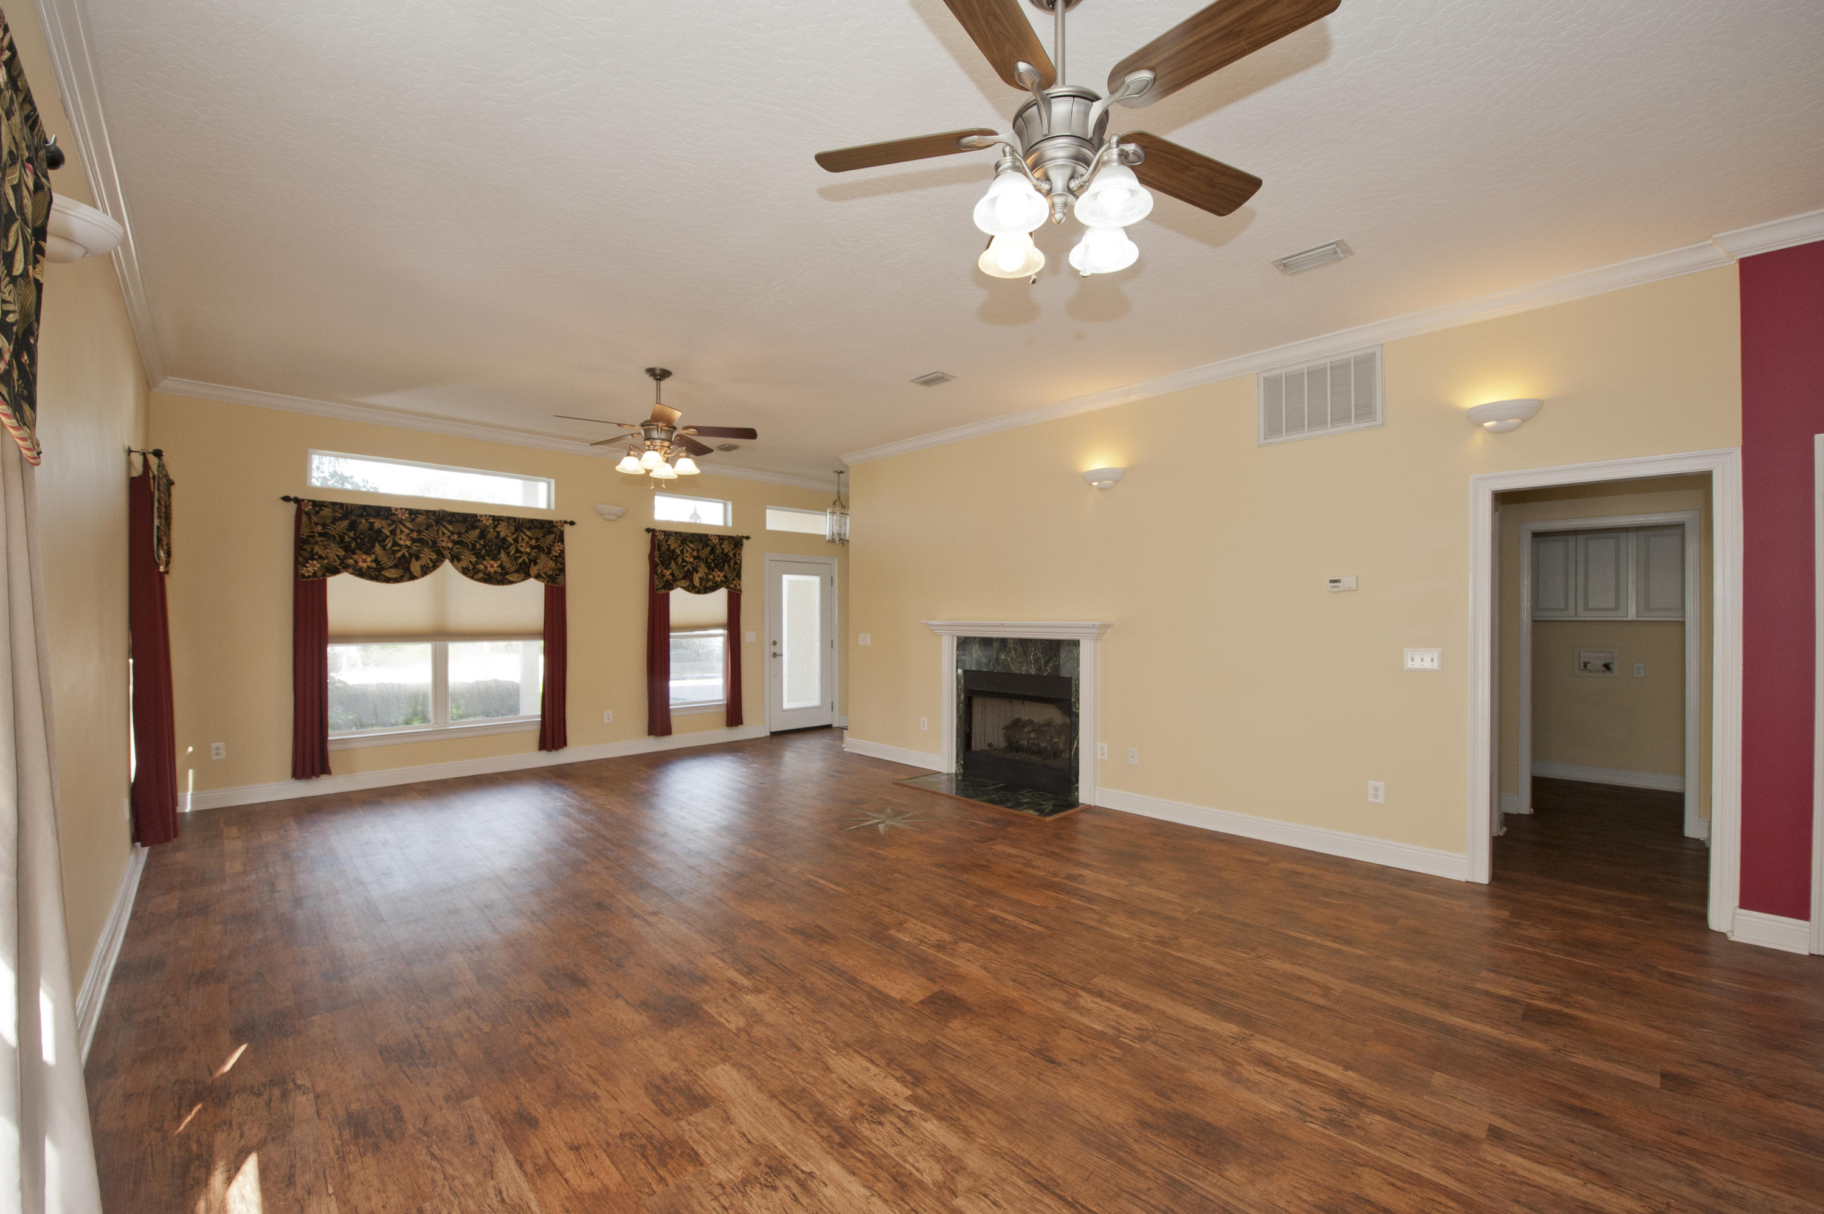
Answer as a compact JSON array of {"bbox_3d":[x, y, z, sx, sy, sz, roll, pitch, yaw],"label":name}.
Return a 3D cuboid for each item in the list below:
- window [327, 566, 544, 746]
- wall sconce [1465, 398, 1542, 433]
[{"bbox_3d":[-4.092,0.309,6.160,1.710,1.667,0.110,1,-1,-44],"label":"window"},{"bbox_3d":[2.958,-0.952,3.551,0.140,0.139,0.301,1,-1,-45],"label":"wall sconce"}]

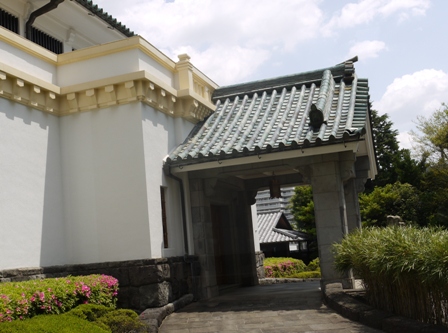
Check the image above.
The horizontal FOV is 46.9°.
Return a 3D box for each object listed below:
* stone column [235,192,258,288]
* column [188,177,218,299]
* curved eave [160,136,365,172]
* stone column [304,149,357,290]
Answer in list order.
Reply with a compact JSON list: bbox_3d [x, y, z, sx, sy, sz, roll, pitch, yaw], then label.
[{"bbox_3d":[0.808,2.571,18.645,0.580,3.350,0.640,-7,-9,19],"label":"stone column"},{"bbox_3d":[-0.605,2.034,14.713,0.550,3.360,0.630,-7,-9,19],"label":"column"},{"bbox_3d":[0.901,-0.266,12.791,5.120,0.360,0.420,-7,-9,19],"label":"curved eave"},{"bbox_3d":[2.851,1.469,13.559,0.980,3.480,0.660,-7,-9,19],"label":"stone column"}]

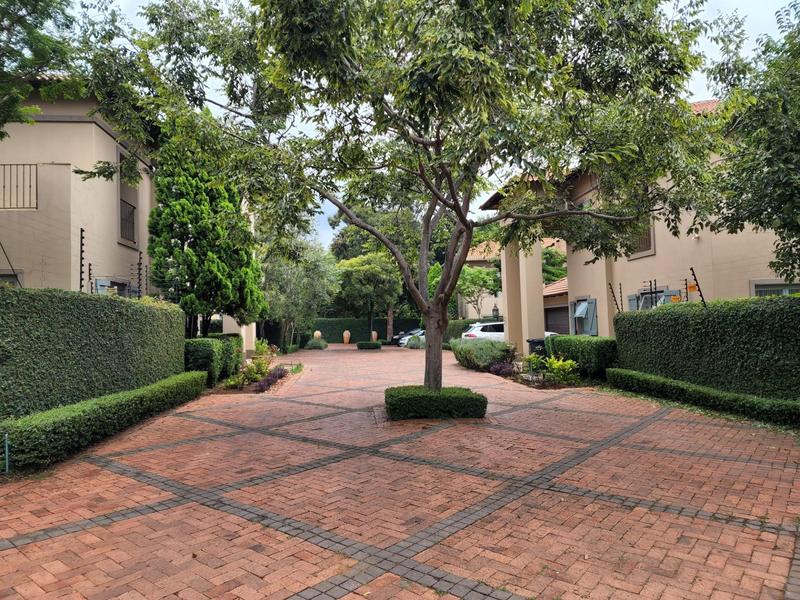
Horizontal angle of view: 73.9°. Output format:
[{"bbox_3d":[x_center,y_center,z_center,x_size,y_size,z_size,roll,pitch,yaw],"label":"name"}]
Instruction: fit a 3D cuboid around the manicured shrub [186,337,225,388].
[{"bbox_3d":[-5.513,1.748,14.400,1.350,1.250,1.150,-2,-3,-5],"label":"manicured shrub"}]

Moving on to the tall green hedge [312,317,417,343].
[{"bbox_3d":[-3.473,3.013,52.000,10.800,2.450,1.100,-2,-3,-5],"label":"tall green hedge"}]

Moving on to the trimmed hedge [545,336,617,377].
[{"bbox_3d":[5.115,1.640,15.027,1.950,1.150,0.950,0,-3,-6],"label":"trimmed hedge"}]

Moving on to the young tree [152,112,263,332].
[{"bbox_3d":[-5.978,-1.681,16.692,3.500,8.100,3.400,0,-3,-6],"label":"young tree"}]

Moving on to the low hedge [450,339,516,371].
[{"bbox_3d":[3.092,2.023,19.800,2.200,1.100,2.900,-2,-3,-5],"label":"low hedge"}]

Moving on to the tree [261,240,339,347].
[{"bbox_3d":[-6.187,-0.303,32.664,4.700,6.900,4.500,0,-3,-6],"label":"tree"}]

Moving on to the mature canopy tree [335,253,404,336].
[{"bbox_3d":[-2.324,-0.038,40.500,5.000,7.000,4.900,-2,-3,-5],"label":"mature canopy tree"}]

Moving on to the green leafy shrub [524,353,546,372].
[{"bbox_3d":[4.257,1.995,16.700,0.720,0.680,0.700,-2,-3,-5],"label":"green leafy shrub"}]

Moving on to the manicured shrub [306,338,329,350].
[{"bbox_3d":[-5.487,2.895,34.917,1.550,0.720,1.400,0,-3,-6],"label":"manicured shrub"}]

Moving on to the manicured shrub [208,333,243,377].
[{"bbox_3d":[-5.925,1.833,17.400,1.400,1.350,1.400,-2,-3,-5],"label":"manicured shrub"}]

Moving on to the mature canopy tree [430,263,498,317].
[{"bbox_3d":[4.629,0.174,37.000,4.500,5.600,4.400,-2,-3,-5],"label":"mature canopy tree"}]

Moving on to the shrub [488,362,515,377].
[{"bbox_3d":[3.068,2.072,16.010,0.730,0.410,0.680,0,-3,-6],"label":"shrub"}]

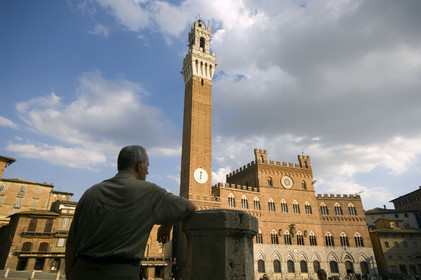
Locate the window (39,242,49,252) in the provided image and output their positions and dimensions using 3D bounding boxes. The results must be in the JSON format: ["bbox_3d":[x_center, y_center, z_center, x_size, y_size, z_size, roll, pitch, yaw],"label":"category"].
[{"bbox_3d":[-32.332,20.853,49.888,1.435,1.790,0.300,7,-24,-16],"label":"window"}]

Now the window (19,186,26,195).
[{"bbox_3d":[-52.094,14.150,71.505,1.072,2.330,0.300,18,-28,-36],"label":"window"}]

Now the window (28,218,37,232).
[{"bbox_3d":[-34.542,16.714,50.087,1.170,2.385,0.300,7,-24,-16],"label":"window"}]

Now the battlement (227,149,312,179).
[{"bbox_3d":[22.533,11.842,102.552,23.600,5.700,24.300,9,-24,-20],"label":"battlement"}]

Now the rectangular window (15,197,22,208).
[{"bbox_3d":[-51.931,17.154,69.737,1.070,2.668,0.300,18,-28,-36],"label":"rectangular window"}]

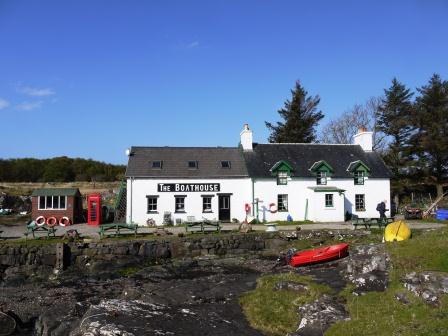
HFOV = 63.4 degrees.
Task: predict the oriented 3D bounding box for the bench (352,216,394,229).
[{"bbox_3d":[10.150,3.800,24.600,2.350,0.760,1.500,0,-2,-5],"label":"bench"}]

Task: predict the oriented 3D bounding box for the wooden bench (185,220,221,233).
[{"bbox_3d":[-1.390,3.840,23.900,2.300,0.750,1.500,0,-2,-5],"label":"wooden bench"}]

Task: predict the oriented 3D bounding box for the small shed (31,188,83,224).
[{"bbox_3d":[-13.200,3.030,28.900,3.250,2.800,2.400,0,-2,-8],"label":"small shed"}]

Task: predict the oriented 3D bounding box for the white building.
[{"bbox_3d":[2.980,0.300,31.800,21.800,8.500,7.400,0,-2,-7],"label":"white building"}]

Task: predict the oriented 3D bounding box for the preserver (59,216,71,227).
[{"bbox_3d":[-11.744,3.964,26.700,0.720,0.720,0.120,0,-14,-3],"label":"preserver"}]

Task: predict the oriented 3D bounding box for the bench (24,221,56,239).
[{"bbox_3d":[-11.230,3.834,22.300,1.600,0.760,1.400,0,-2,-11],"label":"bench"}]

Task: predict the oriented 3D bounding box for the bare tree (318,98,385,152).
[{"bbox_3d":[15.900,-1.900,45.000,9.000,13.500,8.500,0,-2,0],"label":"bare tree"}]

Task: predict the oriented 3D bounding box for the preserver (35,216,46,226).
[{"bbox_3d":[-13.900,4.040,27.500,0.730,0.730,0.130,0,-2,-8],"label":"preserver"}]

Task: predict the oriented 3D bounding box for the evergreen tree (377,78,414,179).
[{"bbox_3d":[17.086,-2.285,36.000,4.400,13.400,4.400,0,-2,0],"label":"evergreen tree"}]

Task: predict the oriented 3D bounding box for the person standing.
[{"bbox_3d":[10.699,3.016,24.400,0.700,1.720,0.550,0,-2,-3],"label":"person standing"}]

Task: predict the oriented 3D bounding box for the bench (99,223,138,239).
[{"bbox_3d":[-6.484,3.863,22.400,2.000,0.760,1.500,0,-2,-6],"label":"bench"}]

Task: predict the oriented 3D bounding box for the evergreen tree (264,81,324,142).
[{"bbox_3d":[9.100,-3.300,46.000,8.300,15.500,8.300,0,-2,0],"label":"evergreen tree"}]

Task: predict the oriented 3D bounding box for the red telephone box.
[{"bbox_3d":[-9.911,3.176,27.800,0.920,2.460,0.920,0,-2,-10],"label":"red telephone box"}]

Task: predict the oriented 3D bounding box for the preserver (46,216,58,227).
[{"bbox_3d":[-12.680,3.986,26.700,0.720,0.720,0.120,0,-14,-3],"label":"preserver"}]

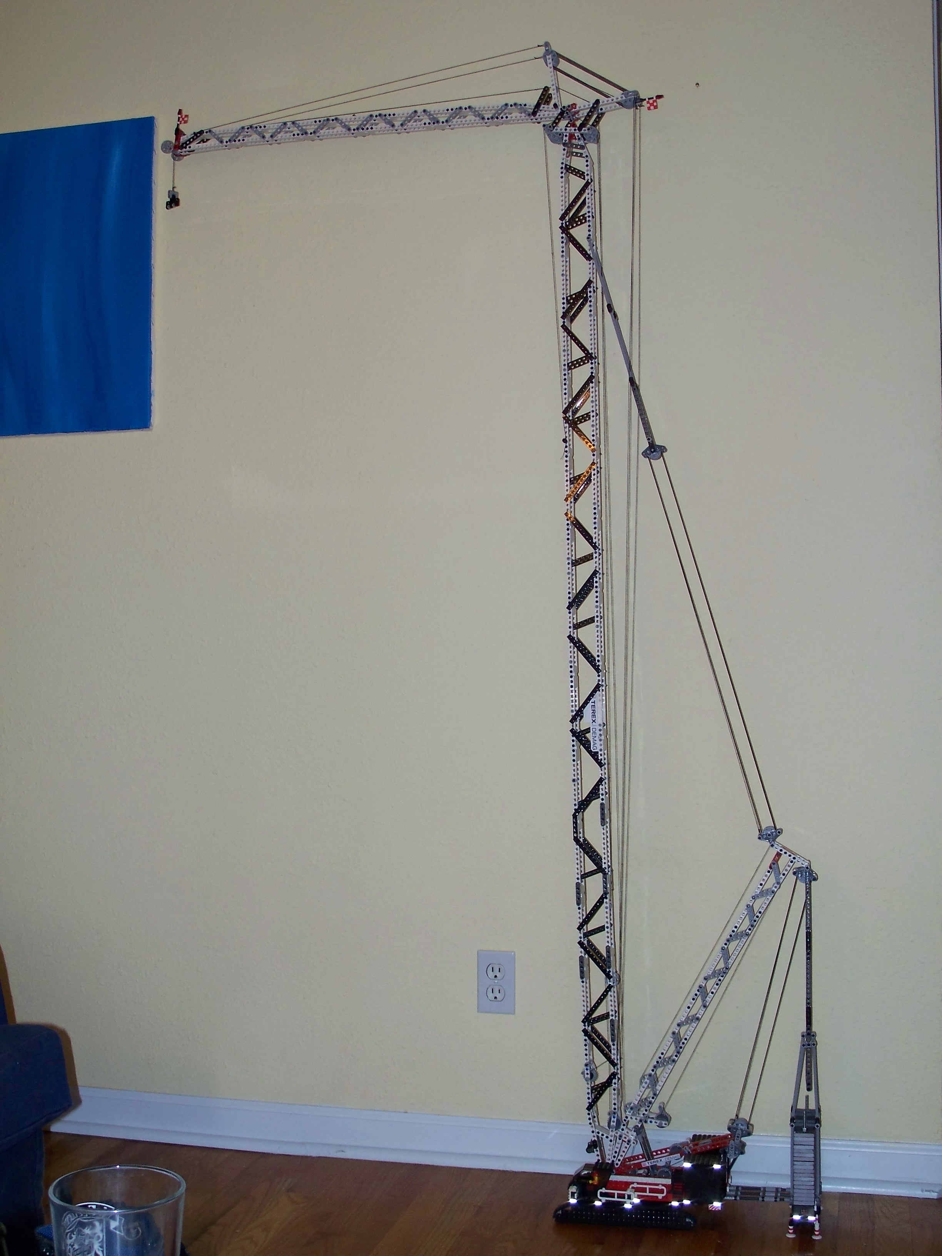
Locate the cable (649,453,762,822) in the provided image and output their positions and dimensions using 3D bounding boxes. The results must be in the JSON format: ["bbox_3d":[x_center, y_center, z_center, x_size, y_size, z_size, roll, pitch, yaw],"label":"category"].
[{"bbox_3d":[0.375,0.022,2.510,0.005,0.623,0.005,-17,-6,13],"label":"cable"}]

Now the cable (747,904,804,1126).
[{"bbox_3d":[0.486,0.594,2.462,0.004,0.394,0.004,14,1,14],"label":"cable"}]

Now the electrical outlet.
[{"bbox_3d":[0.046,0.641,2.820,0.070,0.114,0.007,-1,-2,14],"label":"electrical outlet"}]

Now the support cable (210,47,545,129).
[{"bbox_3d":[-0.168,-0.919,2.662,0.606,0.003,0.003,-9,-4,13],"label":"support cable"}]

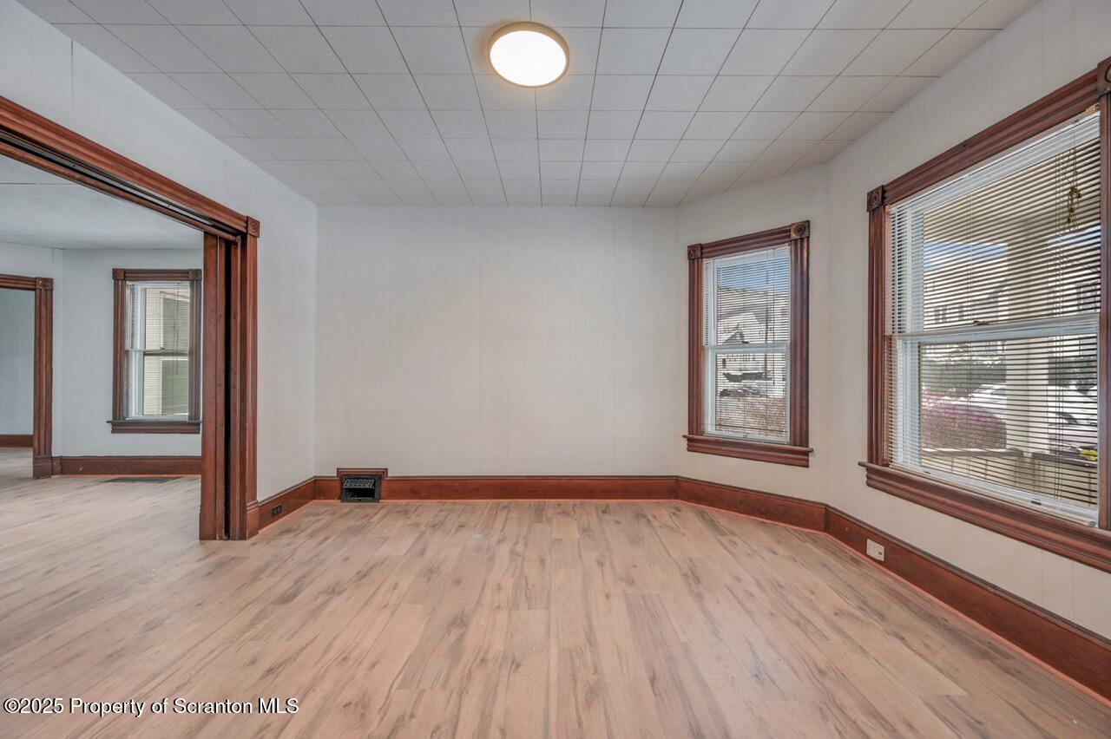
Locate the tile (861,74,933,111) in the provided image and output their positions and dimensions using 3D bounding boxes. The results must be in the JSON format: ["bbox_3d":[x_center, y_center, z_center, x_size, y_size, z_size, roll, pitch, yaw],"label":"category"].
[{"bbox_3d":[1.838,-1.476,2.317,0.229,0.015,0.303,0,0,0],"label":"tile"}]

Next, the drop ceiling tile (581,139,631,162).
[{"bbox_3d":[0.348,-1.495,2.936,0.305,0.016,0.305,0,0,-1],"label":"drop ceiling tile"}]

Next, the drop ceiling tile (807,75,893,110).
[{"bbox_3d":[1.571,-1.478,2.313,0.305,0.020,0.305,0,0,-1],"label":"drop ceiling tile"}]

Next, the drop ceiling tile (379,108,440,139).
[{"bbox_3d":[-0.870,-1.478,2.593,0.305,0.020,0.305,0,0,-1],"label":"drop ceiling tile"}]

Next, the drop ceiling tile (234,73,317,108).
[{"bbox_3d":[-1.477,-1.476,2.289,0.305,0.018,0.302,0,0,-1],"label":"drop ceiling tile"}]

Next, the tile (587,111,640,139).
[{"bbox_3d":[0.349,-1.478,2.605,0.305,0.018,0.302,0,0,-1],"label":"tile"}]

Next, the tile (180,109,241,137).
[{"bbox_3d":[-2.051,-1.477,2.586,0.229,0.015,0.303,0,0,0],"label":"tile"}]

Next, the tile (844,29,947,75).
[{"bbox_3d":[1.572,-1.480,2.019,0.305,0.016,0.305,0,1,-1],"label":"tile"}]

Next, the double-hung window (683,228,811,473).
[{"bbox_3d":[1.531,-0.185,3.523,0.120,1.822,1.010,0,0,-45],"label":"double-hung window"}]

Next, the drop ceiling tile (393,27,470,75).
[{"bbox_3d":[-0.560,-1.474,1.995,0.305,0.015,0.303,0,0,0],"label":"drop ceiling tile"}]

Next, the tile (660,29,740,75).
[{"bbox_3d":[0.658,-1.477,2.008,0.305,0.016,0.305,0,1,-1],"label":"tile"}]

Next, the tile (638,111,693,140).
[{"bbox_3d":[0.651,-1.484,2.617,0.305,0.016,0.305,0,1,-1],"label":"tile"}]

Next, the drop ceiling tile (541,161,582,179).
[{"bbox_3d":[0.038,-1.497,3.238,0.305,0.016,0.305,0,0,-1],"label":"drop ceiling tile"}]

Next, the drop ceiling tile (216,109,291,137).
[{"bbox_3d":[-1.784,-1.477,2.585,0.305,0.020,0.305,0,0,-1],"label":"drop ceiling tile"}]

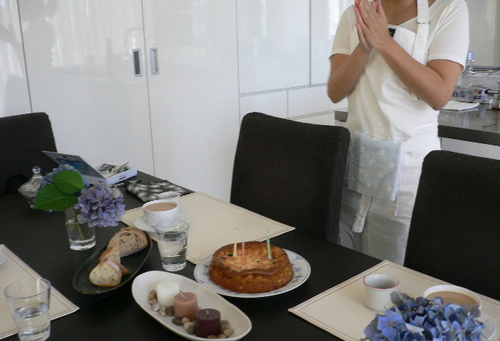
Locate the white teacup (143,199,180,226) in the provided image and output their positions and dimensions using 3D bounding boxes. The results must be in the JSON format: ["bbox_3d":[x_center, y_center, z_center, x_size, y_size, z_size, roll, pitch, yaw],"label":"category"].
[{"bbox_3d":[-0.247,0.127,1.404,0.100,0.062,0.100,-1,15,0],"label":"white teacup"}]

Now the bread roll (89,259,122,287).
[{"bbox_3d":[-0.305,0.218,1.079,0.069,0.047,0.042,0,15,6],"label":"bread roll"}]

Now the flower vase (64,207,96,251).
[{"bbox_3d":[-0.433,0.144,1.299,0.067,0.108,0.067,-1,15,0],"label":"flower vase"}]

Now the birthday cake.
[{"bbox_3d":[0.004,0.205,1.110,0.187,0.047,0.187,-1,15,0],"label":"birthday cake"}]

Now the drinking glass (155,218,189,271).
[{"bbox_3d":[-0.178,0.178,1.172,0.077,0.098,0.077,-1,15,0],"label":"drinking glass"}]

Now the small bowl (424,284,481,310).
[{"bbox_3d":[0.356,0.253,0.892,0.106,0.060,0.102,-1,15,0],"label":"small bowl"}]

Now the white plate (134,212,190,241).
[{"bbox_3d":[-0.244,0.154,1.415,0.155,0.022,0.155,-1,15,0],"label":"white plate"}]

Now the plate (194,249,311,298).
[{"bbox_3d":[0.006,0.227,1.110,0.255,0.025,0.255,-1,15,0],"label":"plate"}]

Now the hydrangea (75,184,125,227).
[{"bbox_3d":[-0.377,0.088,1.265,0.125,0.112,0.118,-1,15,0],"label":"hydrangea"}]

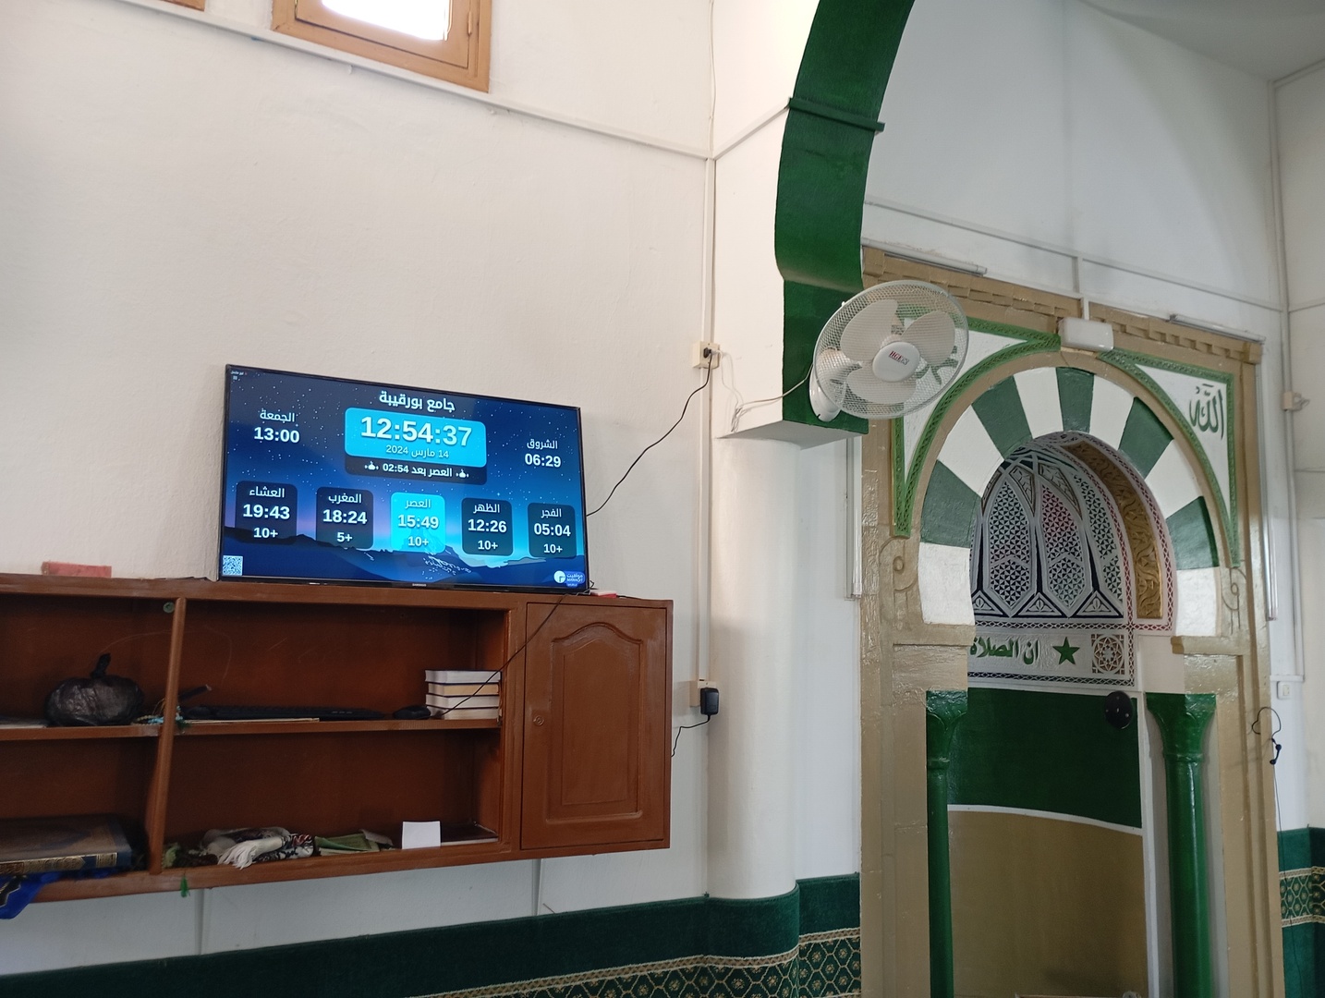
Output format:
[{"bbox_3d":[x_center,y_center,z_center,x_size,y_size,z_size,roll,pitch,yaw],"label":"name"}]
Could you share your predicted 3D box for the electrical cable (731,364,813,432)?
[{"bbox_3d":[0.315,-0.323,3.223,0.100,0.220,0.330,5,-8,-28],"label":"electrical cable"}]

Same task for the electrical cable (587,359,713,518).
[{"bbox_3d":[-0.032,-0.206,3.264,0.430,0.540,0.080,5,-8,-28],"label":"electrical cable"}]

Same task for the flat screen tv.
[{"bbox_3d":[-0.660,-0.028,2.872,0.970,0.562,0.060,5,-20,-28],"label":"flat screen tv"}]

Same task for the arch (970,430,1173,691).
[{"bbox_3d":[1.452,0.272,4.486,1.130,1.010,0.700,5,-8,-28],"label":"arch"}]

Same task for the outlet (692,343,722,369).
[{"bbox_3d":[0.140,-0.448,3.414,0.075,0.078,0.044,5,-8,-28],"label":"outlet"}]

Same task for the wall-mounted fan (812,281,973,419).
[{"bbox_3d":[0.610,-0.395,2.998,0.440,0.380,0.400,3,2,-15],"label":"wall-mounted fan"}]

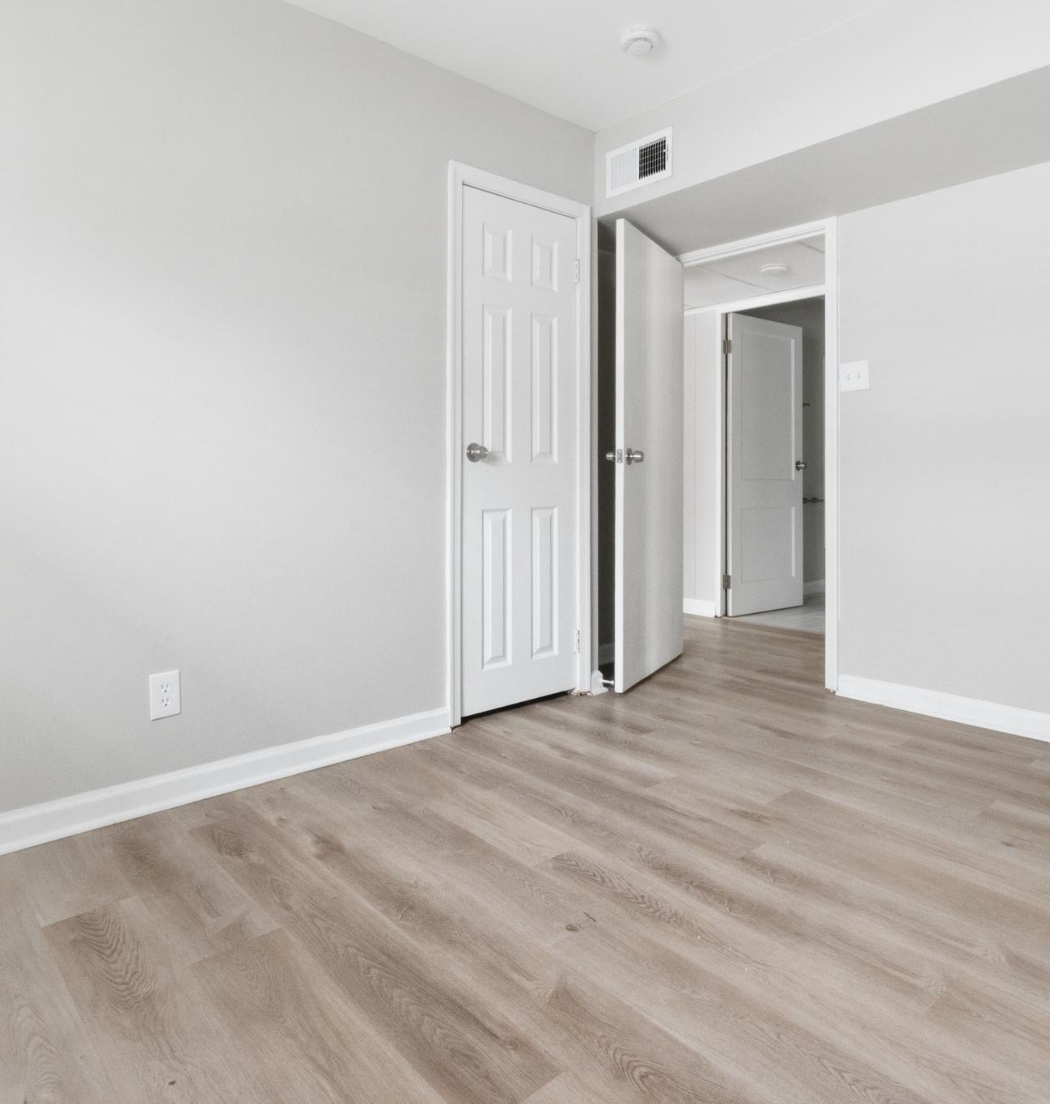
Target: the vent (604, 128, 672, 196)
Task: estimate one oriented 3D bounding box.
[{"bbox_3d":[0.472,-1.611,2.865,0.020,0.195,0.350,-4,6,-40],"label":"vent"}]

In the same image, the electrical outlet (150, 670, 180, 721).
[{"bbox_3d":[-1.032,0.411,1.980,0.080,0.125,0.012,-4,6,-40],"label":"electrical outlet"}]

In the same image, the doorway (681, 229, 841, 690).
[{"bbox_3d":[1.081,-0.421,3.302,0.130,2.060,0.860,-4,6,-40],"label":"doorway"}]

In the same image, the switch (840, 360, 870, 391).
[{"bbox_3d":[1.403,-0.748,2.937,0.012,0.118,0.120,-4,6,-40],"label":"switch"}]

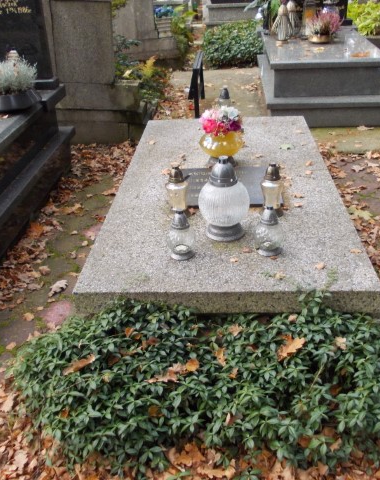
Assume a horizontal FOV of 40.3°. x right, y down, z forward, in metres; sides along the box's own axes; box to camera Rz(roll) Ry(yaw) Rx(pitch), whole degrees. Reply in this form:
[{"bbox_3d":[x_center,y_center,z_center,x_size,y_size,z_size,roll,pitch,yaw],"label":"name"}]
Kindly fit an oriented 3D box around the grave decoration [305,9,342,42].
[{"bbox_3d":[1.340,-2.152,5.143,0.350,0.310,0.330,-1,29,3],"label":"grave decoration"}]

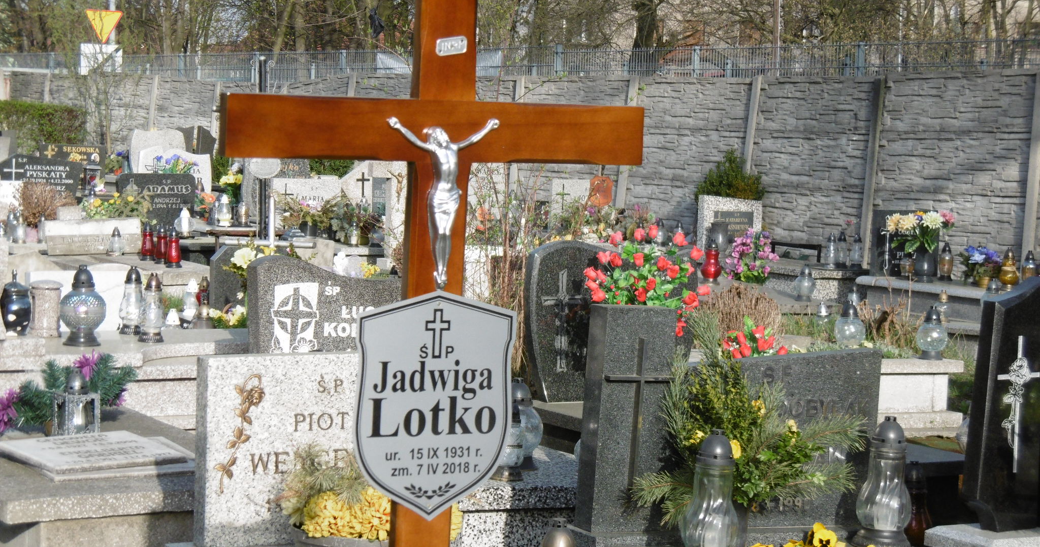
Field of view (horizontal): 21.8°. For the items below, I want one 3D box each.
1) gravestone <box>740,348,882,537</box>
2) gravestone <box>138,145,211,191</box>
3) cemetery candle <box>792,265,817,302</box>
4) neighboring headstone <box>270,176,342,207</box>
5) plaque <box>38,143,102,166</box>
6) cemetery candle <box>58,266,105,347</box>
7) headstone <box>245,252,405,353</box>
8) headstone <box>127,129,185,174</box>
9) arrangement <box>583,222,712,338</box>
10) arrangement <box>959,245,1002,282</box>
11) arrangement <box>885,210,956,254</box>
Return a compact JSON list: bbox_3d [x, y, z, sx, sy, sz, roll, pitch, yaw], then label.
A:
[{"bbox_3d":[0.667,0.416,7.010,0.595,0.475,0.090,2,5,-29],"label":"gravestone"},{"bbox_3d":[-3.189,-0.953,25.000,0.689,0.435,0.090,-1,4,-28],"label":"gravestone"},{"bbox_3d":[1.819,0.060,17.300,0.135,0.240,0.135,3,5,0],"label":"cemetery candle"},{"bbox_3d":[-1.669,-0.539,21.000,0.630,0.430,0.080,-1,6,-38],"label":"neighboring headstone"},{"bbox_3d":[-4.184,-1.001,25.300,0.622,0.437,0.090,-1,4,-28],"label":"plaque"},{"bbox_3d":[-1.616,0.110,9.987,0.174,0.293,0.174,-1,6,-29],"label":"cemetery candle"},{"bbox_3d":[-0.607,0.205,9.408,0.700,0.563,0.090,-1,6,-29],"label":"headstone"},{"bbox_3d":[-3.429,-0.977,25.500,0.570,0.760,0.090,-1,6,-38],"label":"headstone"},{"bbox_3d":[0.333,0.018,7.080,0.290,0.285,0.250,-1,6,-29],"label":"arrangement"},{"bbox_3d":[3.319,-0.067,19.500,0.280,0.275,0.240,1,5,-25],"label":"arrangement"},{"bbox_3d":[2.963,-0.303,20.000,0.440,0.330,0.330,1,5,-25],"label":"arrangement"}]

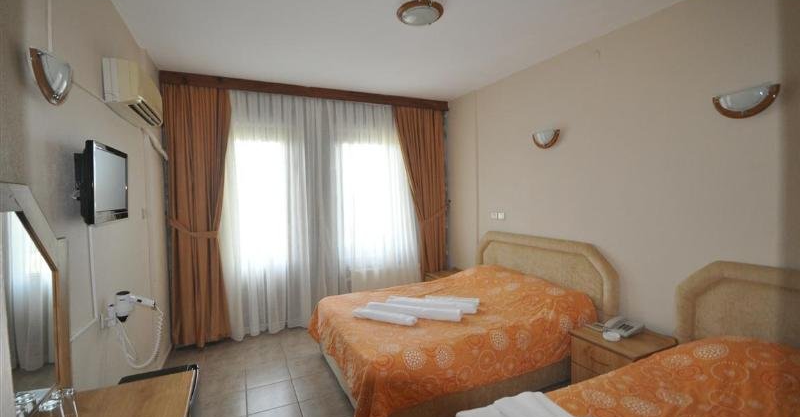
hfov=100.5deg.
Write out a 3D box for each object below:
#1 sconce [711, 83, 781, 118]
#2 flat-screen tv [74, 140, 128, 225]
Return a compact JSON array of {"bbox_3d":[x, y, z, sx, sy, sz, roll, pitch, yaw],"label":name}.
[{"bbox_3d":[1.999,-0.605,1.942,0.110,0.158,0.295,-2,3,-26],"label":"sconce"},{"bbox_3d":[-1.423,-0.113,1.602,0.085,0.350,0.480,-2,3,-26],"label":"flat-screen tv"}]

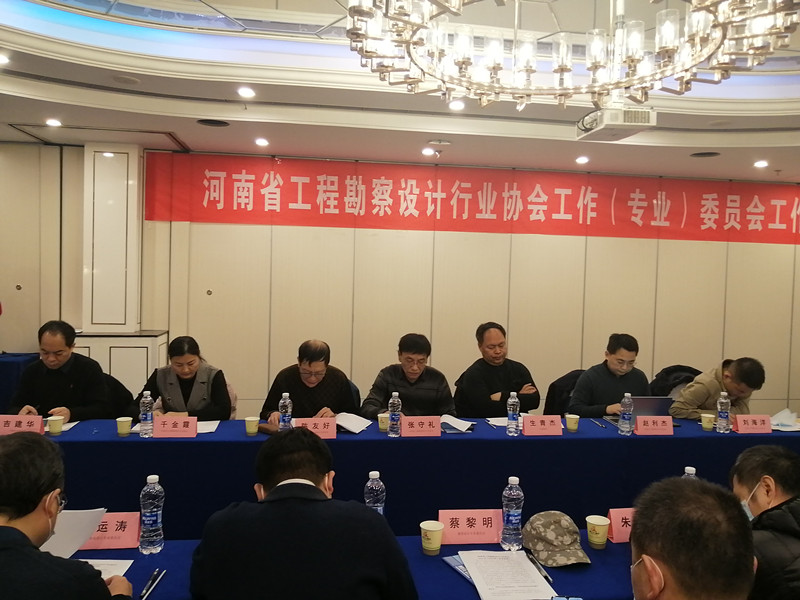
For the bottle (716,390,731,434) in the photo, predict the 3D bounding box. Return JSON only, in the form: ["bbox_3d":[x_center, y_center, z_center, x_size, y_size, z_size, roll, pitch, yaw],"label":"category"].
[{"bbox_3d":[1.895,0.660,3.640,0.067,0.222,0.067,1,2,-8],"label":"bottle"}]

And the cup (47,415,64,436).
[{"bbox_3d":[-1.765,0.650,3.203,0.076,0.086,0.076,1,2,-8],"label":"cup"}]

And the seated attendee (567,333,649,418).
[{"bbox_3d":[1.359,0.859,4.084,0.550,1.281,0.720,1,2,-18],"label":"seated attendee"}]

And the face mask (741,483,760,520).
[{"bbox_3d":[0.940,0.567,1.715,0.085,0.105,0.135,-33,-20,35],"label":"face mask"}]

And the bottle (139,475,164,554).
[{"bbox_3d":[-0.735,0.632,1.857,0.067,0.222,0.067,1,2,-8],"label":"bottle"}]

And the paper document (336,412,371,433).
[{"bbox_3d":[-0.283,0.695,3.512,0.210,0.055,0.280,2,2,15],"label":"paper document"}]

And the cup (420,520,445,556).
[{"bbox_3d":[0.095,0.718,1.867,0.074,0.083,0.074,2,2,0],"label":"cup"}]

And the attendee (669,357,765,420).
[{"bbox_3d":[2.039,0.944,4.169,0.620,1.143,0.760,0,2,-30],"label":"attendee"}]

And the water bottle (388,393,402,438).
[{"bbox_3d":[-0.024,0.612,3.324,0.067,0.222,0.067,1,2,-8],"label":"water bottle"}]

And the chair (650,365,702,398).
[{"bbox_3d":[2.081,0.991,4.405,0.500,0.980,0.580,1,2,-8],"label":"chair"}]

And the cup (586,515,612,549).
[{"bbox_3d":[0.632,0.738,1.977,0.073,0.086,0.073,2,2,0],"label":"cup"}]

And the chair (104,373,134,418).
[{"bbox_3d":[-1.950,0.926,3.839,0.500,0.930,0.580,1,2,-8],"label":"chair"}]

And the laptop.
[{"bbox_3d":[1.473,0.657,3.779,0.360,0.210,0.300,1,2,-8],"label":"laptop"}]

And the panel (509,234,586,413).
[{"bbox_3d":[1.694,-0.043,7.234,0.893,2.845,0.080,1,2,-8],"label":"panel"}]

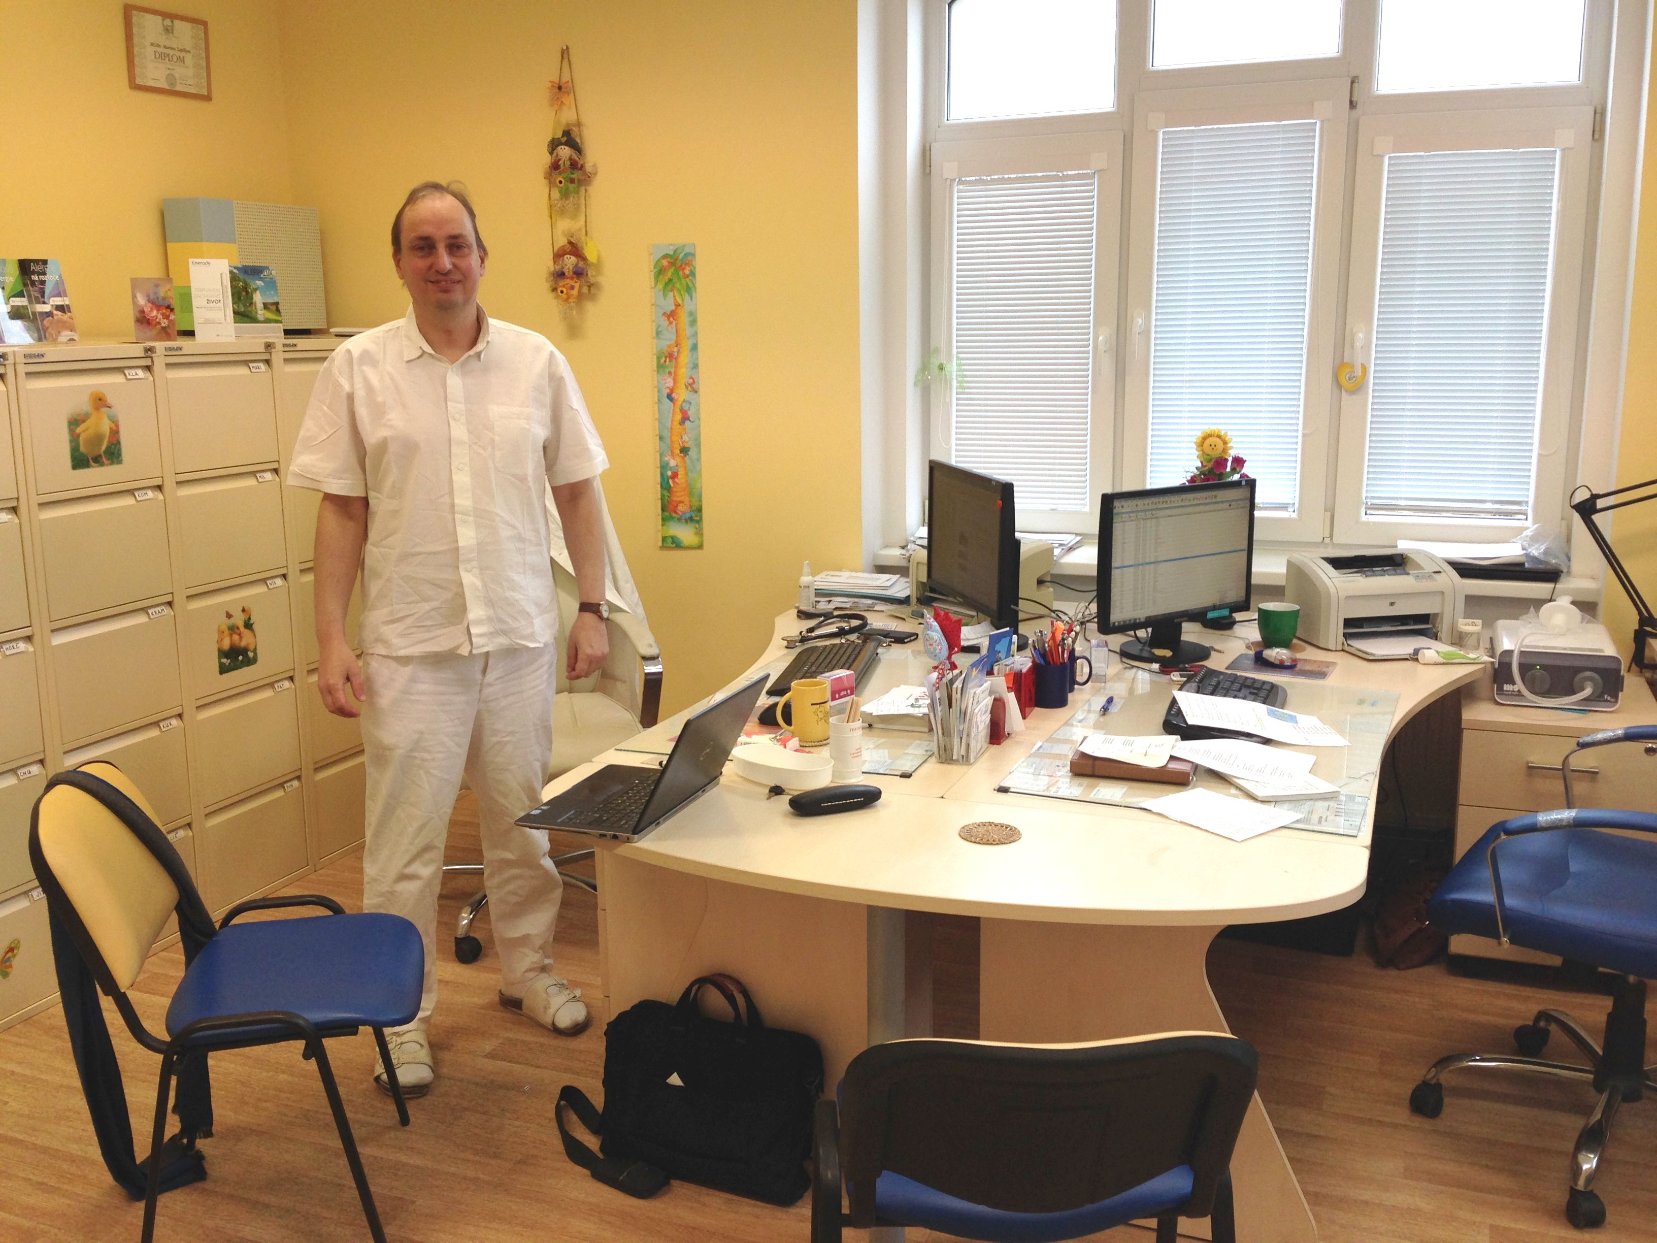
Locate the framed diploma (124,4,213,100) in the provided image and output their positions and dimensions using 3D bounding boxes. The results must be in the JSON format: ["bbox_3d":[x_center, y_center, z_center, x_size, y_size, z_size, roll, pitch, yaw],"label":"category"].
[{"bbox_3d":[-1.954,-1.691,4.711,0.020,0.233,0.335,3,12,20],"label":"framed diploma"}]

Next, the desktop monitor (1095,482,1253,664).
[{"bbox_3d":[0.824,-0.122,3.812,0.507,0.412,0.210,-8,13,-33],"label":"desktop monitor"}]

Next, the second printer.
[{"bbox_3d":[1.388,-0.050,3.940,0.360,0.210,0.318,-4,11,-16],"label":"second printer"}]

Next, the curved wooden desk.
[{"bbox_3d":[0.448,0.546,3.413,1.840,0.741,2.260,3,12,20],"label":"curved wooden desk"}]

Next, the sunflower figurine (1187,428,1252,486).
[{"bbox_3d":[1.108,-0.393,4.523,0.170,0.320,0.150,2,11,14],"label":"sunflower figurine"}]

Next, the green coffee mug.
[{"bbox_3d":[1.129,0.006,3.943,0.105,0.105,0.110,-1,11,0],"label":"green coffee mug"}]

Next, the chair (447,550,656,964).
[{"bbox_3d":[-0.800,0.195,4.147,0.660,1.180,0.680,-3,11,-14],"label":"chair"}]

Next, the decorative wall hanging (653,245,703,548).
[{"bbox_3d":[-0.466,-0.683,4.854,0.148,0.925,0.010,3,12,20],"label":"decorative wall hanging"}]

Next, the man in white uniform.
[{"bbox_3d":[-0.783,0.025,3.331,0.650,1.820,0.420,-3,11,-14],"label":"man in white uniform"}]

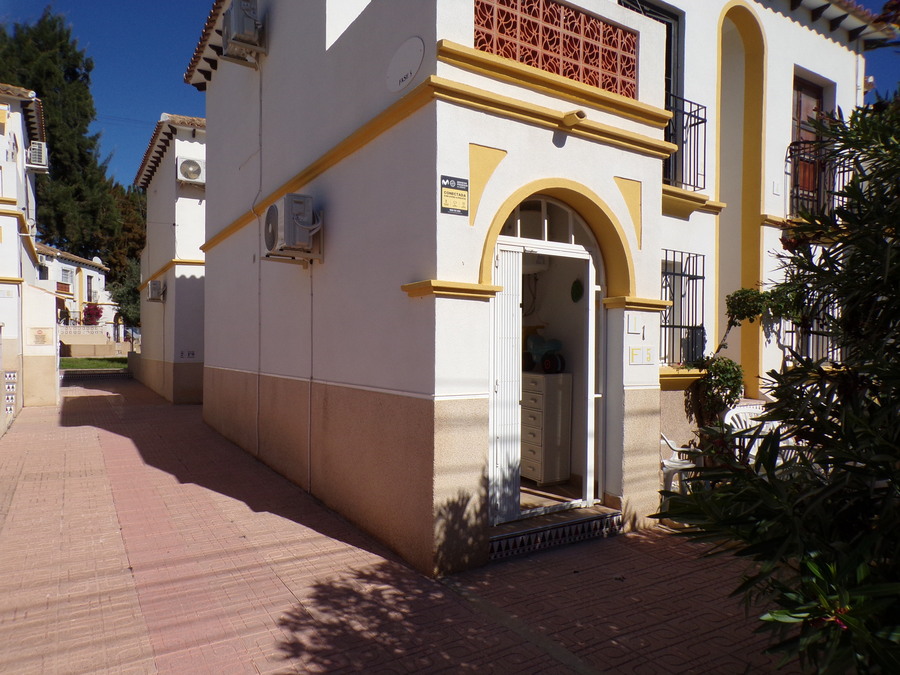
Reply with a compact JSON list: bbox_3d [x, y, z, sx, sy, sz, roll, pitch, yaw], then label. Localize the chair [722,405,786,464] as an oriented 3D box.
[{"bbox_3d":[2.980,1.153,6.120,0.580,0.880,0.570,0,-1,21],"label":"chair"}]

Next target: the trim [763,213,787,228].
[{"bbox_3d":[4.356,-1.554,8.310,0.601,0.128,0.108,1,-1,-32],"label":"trim"}]

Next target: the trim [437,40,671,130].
[{"bbox_3d":[0.934,-1.916,4.853,2.354,0.138,0.084,1,-1,-32],"label":"trim"}]

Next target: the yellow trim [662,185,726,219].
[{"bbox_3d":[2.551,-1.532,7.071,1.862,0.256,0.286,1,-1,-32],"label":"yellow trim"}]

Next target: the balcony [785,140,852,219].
[{"bbox_3d":[5.271,-2.111,8.772,1.261,0.985,0.276,1,-1,-32],"label":"balcony"}]

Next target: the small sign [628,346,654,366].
[{"bbox_3d":[1.672,0.158,5.416,0.310,0.155,0.012,1,-1,-33],"label":"small sign"}]

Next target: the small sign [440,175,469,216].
[{"bbox_3d":[0.039,-0.991,4.372,0.228,0.262,0.010,1,-1,-33],"label":"small sign"}]

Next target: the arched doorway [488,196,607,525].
[{"bbox_3d":[0.818,0.144,5.201,1.250,2.650,0.140,1,-1,-33],"label":"arched doorway"}]

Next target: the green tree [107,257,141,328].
[{"bbox_3d":[-16.333,-1.692,32.000,2.700,4.900,2.700,1,-1,-33],"label":"green tree"}]

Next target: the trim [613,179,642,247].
[{"bbox_3d":[1.530,-1.059,5.349,0.346,0.600,0.030,1,-1,-33],"label":"trim"}]

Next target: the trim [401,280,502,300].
[{"bbox_3d":[0.008,-0.308,4.493,0.591,0.118,0.448,1,-1,-32],"label":"trim"}]

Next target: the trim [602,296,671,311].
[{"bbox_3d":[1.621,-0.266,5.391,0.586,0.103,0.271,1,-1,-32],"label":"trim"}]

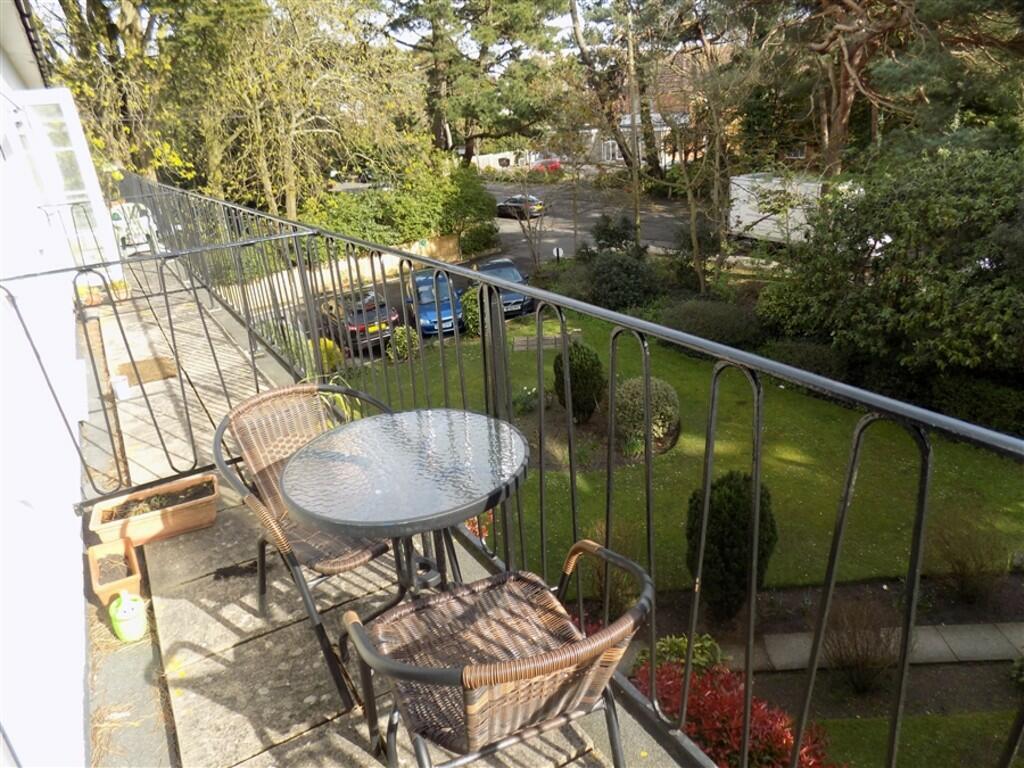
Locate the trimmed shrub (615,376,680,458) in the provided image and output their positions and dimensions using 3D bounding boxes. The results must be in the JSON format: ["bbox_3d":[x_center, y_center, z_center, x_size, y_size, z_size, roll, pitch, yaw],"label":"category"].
[{"bbox_3d":[2.716,0.676,13.723,1.380,1.550,1.380,1,22,11],"label":"trimmed shrub"}]

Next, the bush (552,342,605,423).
[{"bbox_3d":[1.384,-0.006,14.259,1.080,1.780,1.080,-2,21,6],"label":"bush"}]

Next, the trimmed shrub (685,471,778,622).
[{"bbox_3d":[2.893,2.159,9.013,1.180,2.200,1.180,4,22,19],"label":"trimmed shrub"}]

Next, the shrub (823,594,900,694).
[{"bbox_3d":[3.691,2.836,7.237,0.780,1.120,0.780,8,24,29],"label":"shrub"}]

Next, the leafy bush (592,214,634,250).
[{"bbox_3d":[5.225,-7.803,34.719,2.220,1.830,2.220,0,21,9],"label":"leafy bush"}]

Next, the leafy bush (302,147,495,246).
[{"bbox_3d":[-5.421,-8.570,32.224,8.800,4.500,3.800,-16,24,-28],"label":"leafy bush"}]

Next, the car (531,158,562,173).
[{"bbox_3d":[4.056,-25.632,80.000,3.950,1.470,1.720,-8,22,-11],"label":"car"}]

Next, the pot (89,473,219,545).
[{"bbox_3d":[-1.438,0.545,2.792,0.455,0.145,0.220,-13,22,-22],"label":"pot"}]

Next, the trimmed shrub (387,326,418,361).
[{"bbox_3d":[-3.104,-1.164,19.267,0.920,1.000,0.920,-7,21,-9],"label":"trimmed shrub"}]

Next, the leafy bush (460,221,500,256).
[{"bbox_3d":[-1.633,-7.559,35.305,2.070,1.790,2.070,-4,21,-2],"label":"leafy bush"}]

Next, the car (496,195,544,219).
[{"bbox_3d":[0.550,-13.140,50.300,1.780,1.430,4.450,-17,24,-31],"label":"car"}]

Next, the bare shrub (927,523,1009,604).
[{"bbox_3d":[5.621,2.262,8.455,0.880,1.080,0.880,11,26,35],"label":"bare shrub"}]

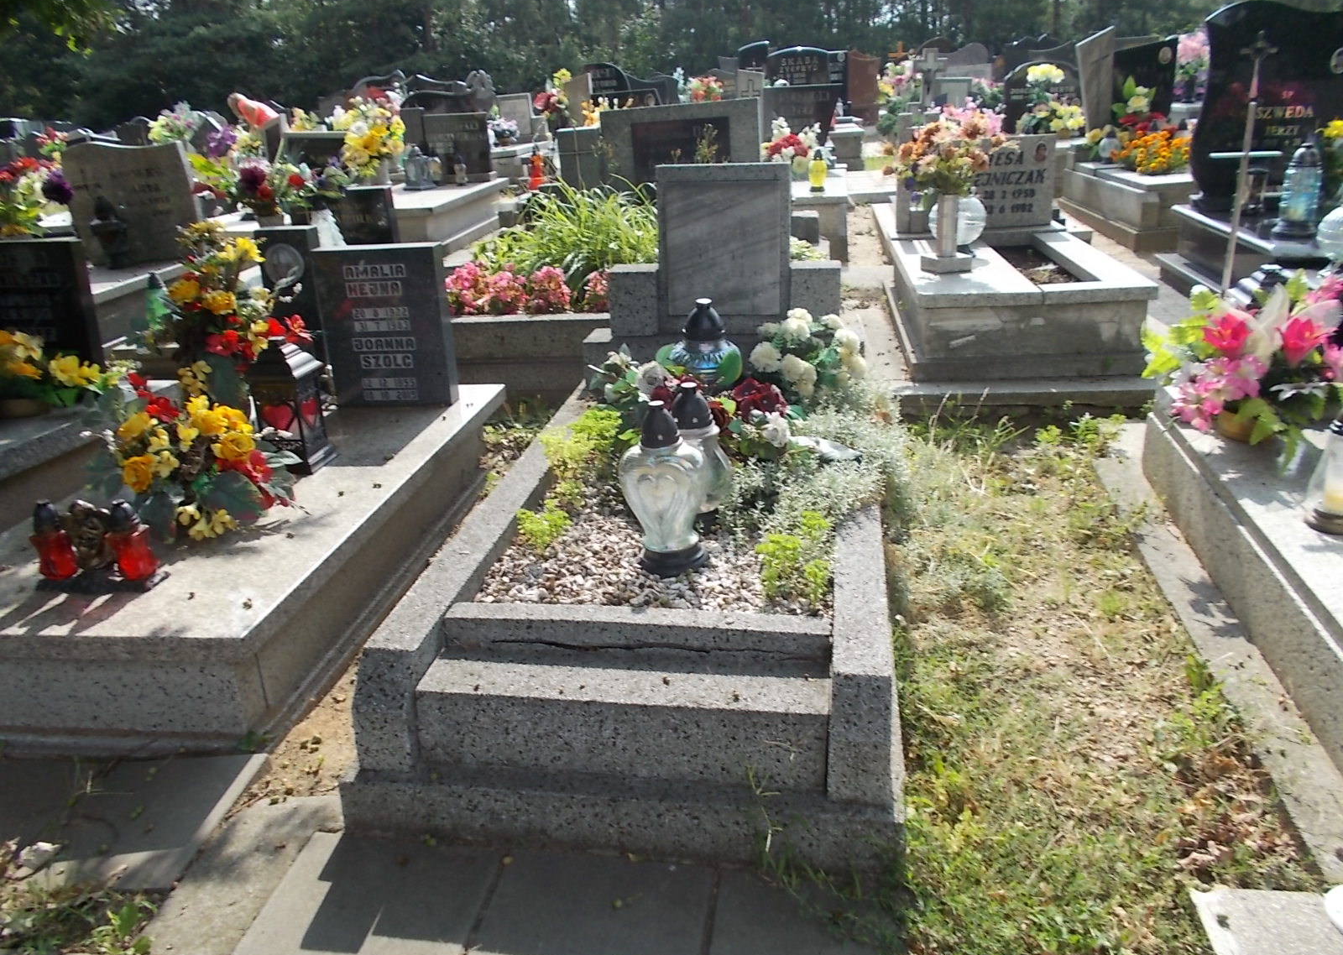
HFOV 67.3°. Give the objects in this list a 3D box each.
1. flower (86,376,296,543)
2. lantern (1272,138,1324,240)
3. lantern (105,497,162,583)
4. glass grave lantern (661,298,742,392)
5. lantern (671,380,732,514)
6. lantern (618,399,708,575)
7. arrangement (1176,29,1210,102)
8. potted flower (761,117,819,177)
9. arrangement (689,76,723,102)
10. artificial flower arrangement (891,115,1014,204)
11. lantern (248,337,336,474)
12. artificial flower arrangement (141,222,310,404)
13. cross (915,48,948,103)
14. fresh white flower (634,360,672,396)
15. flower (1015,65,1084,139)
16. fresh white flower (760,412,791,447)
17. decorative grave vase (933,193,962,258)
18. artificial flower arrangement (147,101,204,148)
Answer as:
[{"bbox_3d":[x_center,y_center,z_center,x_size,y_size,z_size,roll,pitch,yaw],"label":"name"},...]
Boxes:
[{"bbox_3d":[-1.220,-0.056,2.584,0.520,0.400,0.430,1,21,10],"label":"flower"},{"bbox_3d":[3.107,-1.433,5.000,0.225,0.460,0.225,2,23,10],"label":"lantern"},{"bbox_3d":[-1.191,0.132,2.204,0.100,0.180,0.100,2,23,10],"label":"lantern"},{"bbox_3d":[0.103,-0.353,2.965,0.200,0.340,0.200,1,21,10],"label":"glass grave lantern"},{"bbox_3d":[0.058,-0.046,2.268,0.165,0.350,0.160,2,23,10],"label":"lantern"},{"bbox_3d":[-0.017,0.011,2.075,0.182,0.355,0.165,-3,21,0],"label":"lantern"},{"bbox_3d":[4.563,-3.593,8.800,0.340,0.620,0.320,1,21,10],"label":"arrangement"},{"bbox_3d":[0.922,-2.601,7.950,0.460,0.460,0.400,2,23,10],"label":"potted flower"},{"bbox_3d":[0.287,-3.249,8.500,0.310,0.280,0.270,1,21,10],"label":"arrangement"},{"bbox_3d":[1.258,-1.427,4.520,0.550,0.400,0.460,1,21,10],"label":"artificial flower arrangement"},{"bbox_3d":[-1.150,-0.218,3.042,0.165,0.375,0.165,1,21,10],"label":"lantern"},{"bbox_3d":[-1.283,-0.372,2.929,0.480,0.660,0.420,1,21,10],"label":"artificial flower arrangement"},{"bbox_3d":[2.837,-4.388,11.000,0.360,0.620,0.130,2,23,10],"label":"cross"},{"bbox_3d":[-0.049,-0.264,2.712,0.100,0.095,0.095,1,21,10],"label":"fresh white flower"},{"bbox_3d":[3.760,-3.729,10.000,0.640,0.680,0.480,2,23,10],"label":"flower"},{"bbox_3d":[0.260,-0.119,2.520,0.075,0.080,0.075,2,23,10],"label":"fresh white flower"},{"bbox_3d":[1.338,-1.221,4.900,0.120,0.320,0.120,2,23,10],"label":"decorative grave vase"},{"bbox_3d":[-4.182,-2.975,8.500,0.420,0.370,0.360,2,23,10],"label":"artificial flower arrangement"}]

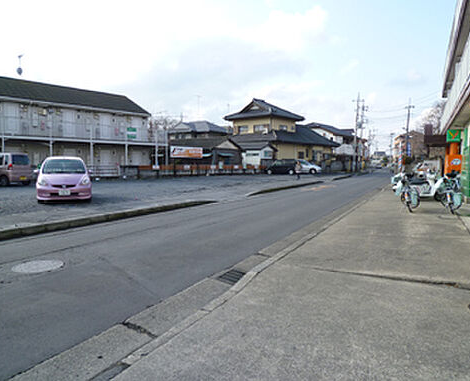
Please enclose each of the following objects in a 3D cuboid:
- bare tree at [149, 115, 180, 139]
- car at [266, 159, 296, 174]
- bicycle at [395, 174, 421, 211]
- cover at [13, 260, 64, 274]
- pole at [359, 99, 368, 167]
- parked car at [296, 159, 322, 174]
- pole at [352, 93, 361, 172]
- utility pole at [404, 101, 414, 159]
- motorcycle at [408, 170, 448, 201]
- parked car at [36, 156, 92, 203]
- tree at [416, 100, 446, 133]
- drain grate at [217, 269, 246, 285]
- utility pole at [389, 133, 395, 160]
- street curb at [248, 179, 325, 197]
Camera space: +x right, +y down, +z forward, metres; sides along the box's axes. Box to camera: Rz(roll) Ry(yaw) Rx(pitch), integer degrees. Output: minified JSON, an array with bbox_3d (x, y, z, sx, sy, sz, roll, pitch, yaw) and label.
[{"bbox_3d":[-8.797,-5.637,43.729,3.800,7.300,3.800,0,4,0],"label":"bare tree"},{"bbox_3d":[5.263,-2.652,40.838,3.500,1.680,1.500,0,4,3],"label":"car"},{"bbox_3d":[5.033,0.044,10.223,0.580,1.050,1.750,2,5,28],"label":"bicycle"},{"bbox_3d":[-2.818,1.111,5.032,0.660,0.040,0.660,0,4,0],"label":"cover"},{"bbox_3d":[18.225,-7.774,50.618,0.900,10.500,0.600,3,5,27],"label":"pole"},{"bbox_3d":[8.305,-2.749,42.936,4.300,1.680,1.700,0,4,3],"label":"parked car"},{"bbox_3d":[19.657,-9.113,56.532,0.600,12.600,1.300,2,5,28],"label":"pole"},{"bbox_3d":[20.438,-6.296,41.661,0.900,9.300,0.500,3,5,27],"label":"utility pole"},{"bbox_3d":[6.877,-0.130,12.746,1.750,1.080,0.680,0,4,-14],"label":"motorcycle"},{"bbox_3d":[-6.277,-0.489,12.844,1.700,1.520,3.830,-2,5,-27],"label":"parked car"},{"bbox_3d":[26.103,-6.582,45.658,6.200,9.400,5.800,1,4,0],"label":"tree"},{"bbox_3d":[-0.016,1.095,4.365,0.280,0.040,0.420,3,5,27],"label":"drain grate"},{"bbox_3d":[42.174,-10.426,94.633,1.200,9.900,0.500,2,5,28],"label":"utility pole"},{"bbox_3d":[3.753,-0.239,22.091,0.220,0.160,14.440,2,5,27],"label":"street curb"}]

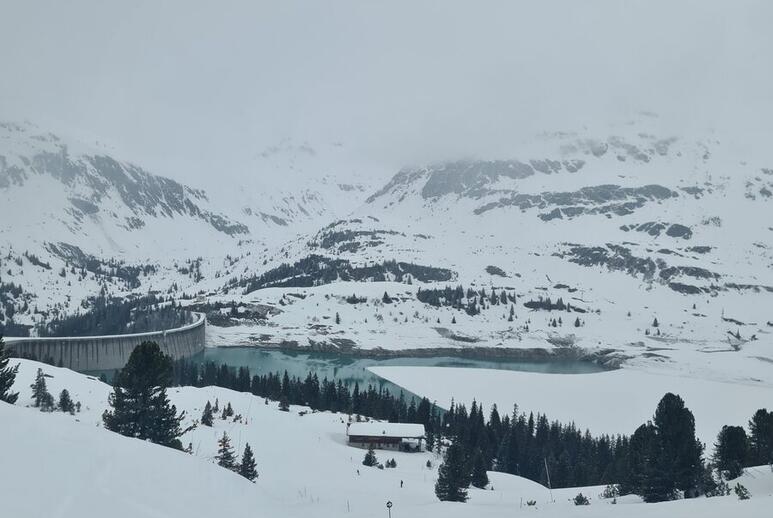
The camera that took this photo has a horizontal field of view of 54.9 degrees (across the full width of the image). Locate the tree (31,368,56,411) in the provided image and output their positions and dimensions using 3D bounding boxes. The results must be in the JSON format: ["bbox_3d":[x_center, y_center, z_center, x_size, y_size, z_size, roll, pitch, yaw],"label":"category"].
[{"bbox_3d":[-47.161,18.028,102.000,3.290,5.970,3.290,0,2,0],"label":"tree"}]

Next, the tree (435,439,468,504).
[{"bbox_3d":[9.610,31.418,110.000,5.030,9.070,5.030,0,2,0],"label":"tree"}]

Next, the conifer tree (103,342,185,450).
[{"bbox_3d":[-24.597,14.022,75.005,8.060,11.100,8.060,0,2,0],"label":"conifer tree"}]

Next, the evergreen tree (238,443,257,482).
[{"bbox_3d":[-14.839,21.946,80.002,2.150,4.390,2.150,0,2,0],"label":"evergreen tree"}]

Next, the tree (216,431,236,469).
[{"bbox_3d":[-17.634,21.215,82.004,2.200,4.580,2.200,0,2,0],"label":"tree"}]

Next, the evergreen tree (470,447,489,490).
[{"bbox_3d":[16.250,36.606,130.000,3.150,6.920,3.150,0,2,0],"label":"evergreen tree"}]

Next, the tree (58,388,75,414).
[{"bbox_3d":[-43.871,19.536,102.000,2.190,3.530,2.190,0,2,0],"label":"tree"}]

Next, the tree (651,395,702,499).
[{"bbox_3d":[35.860,23.062,92.000,6.430,12.980,6.430,0,2,0],"label":"tree"}]

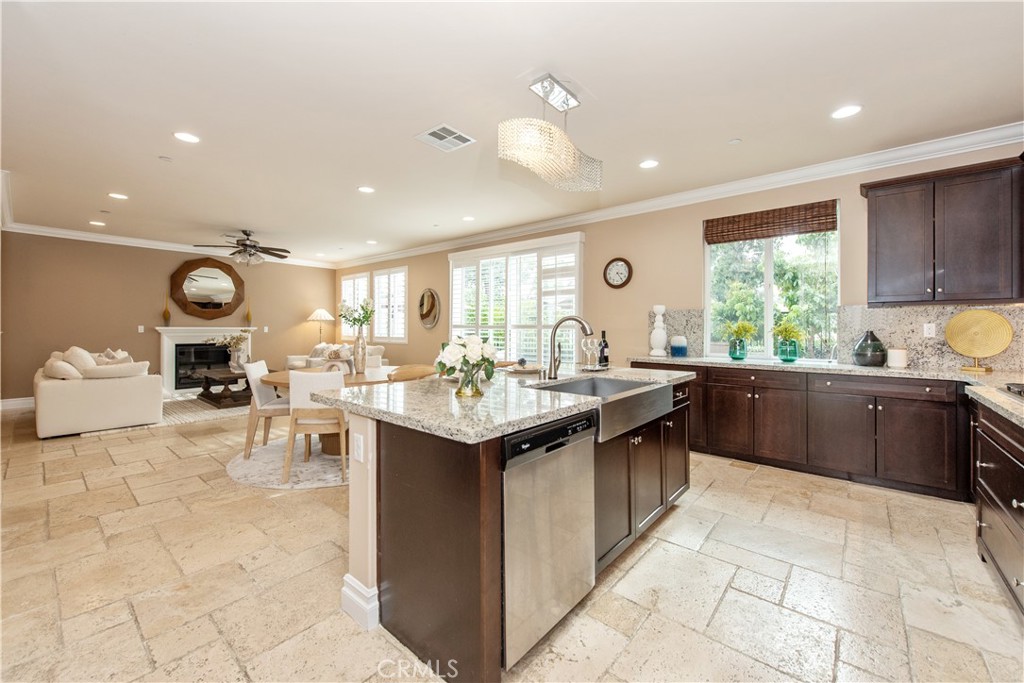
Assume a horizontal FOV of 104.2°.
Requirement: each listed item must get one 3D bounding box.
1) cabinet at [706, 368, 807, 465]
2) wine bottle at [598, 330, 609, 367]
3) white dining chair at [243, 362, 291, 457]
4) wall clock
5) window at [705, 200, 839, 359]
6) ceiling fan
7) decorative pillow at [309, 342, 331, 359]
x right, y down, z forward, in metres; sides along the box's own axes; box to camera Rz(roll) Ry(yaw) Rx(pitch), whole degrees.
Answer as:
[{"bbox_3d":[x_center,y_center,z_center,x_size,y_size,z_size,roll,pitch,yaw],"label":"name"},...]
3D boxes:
[{"bbox_3d":[2.381,0.652,3.817,0.771,0.805,0.610,1,1,41],"label":"cabinet"},{"bbox_3d":[0.780,0.056,3.382,0.078,0.297,0.078,1,1,41],"label":"wine bottle"},{"bbox_3d":[-2.335,0.663,4.082,0.570,0.900,0.510,0,2,-12],"label":"white dining chair"},{"bbox_3d":[1.344,-0.865,5.049,0.395,0.395,0.050,1,2,41],"label":"wall clock"},{"bbox_3d":[2.586,-0.570,4.062,1.162,1.490,0.120,1,1,41],"label":"window"},{"bbox_3d":[-4.170,-1.479,6.267,1.340,0.540,1.340,-1,1,-34],"label":"ceiling fan"},{"bbox_3d":[-3.866,0.181,8.000,0.450,0.360,0.220,1,1,30],"label":"decorative pillow"}]

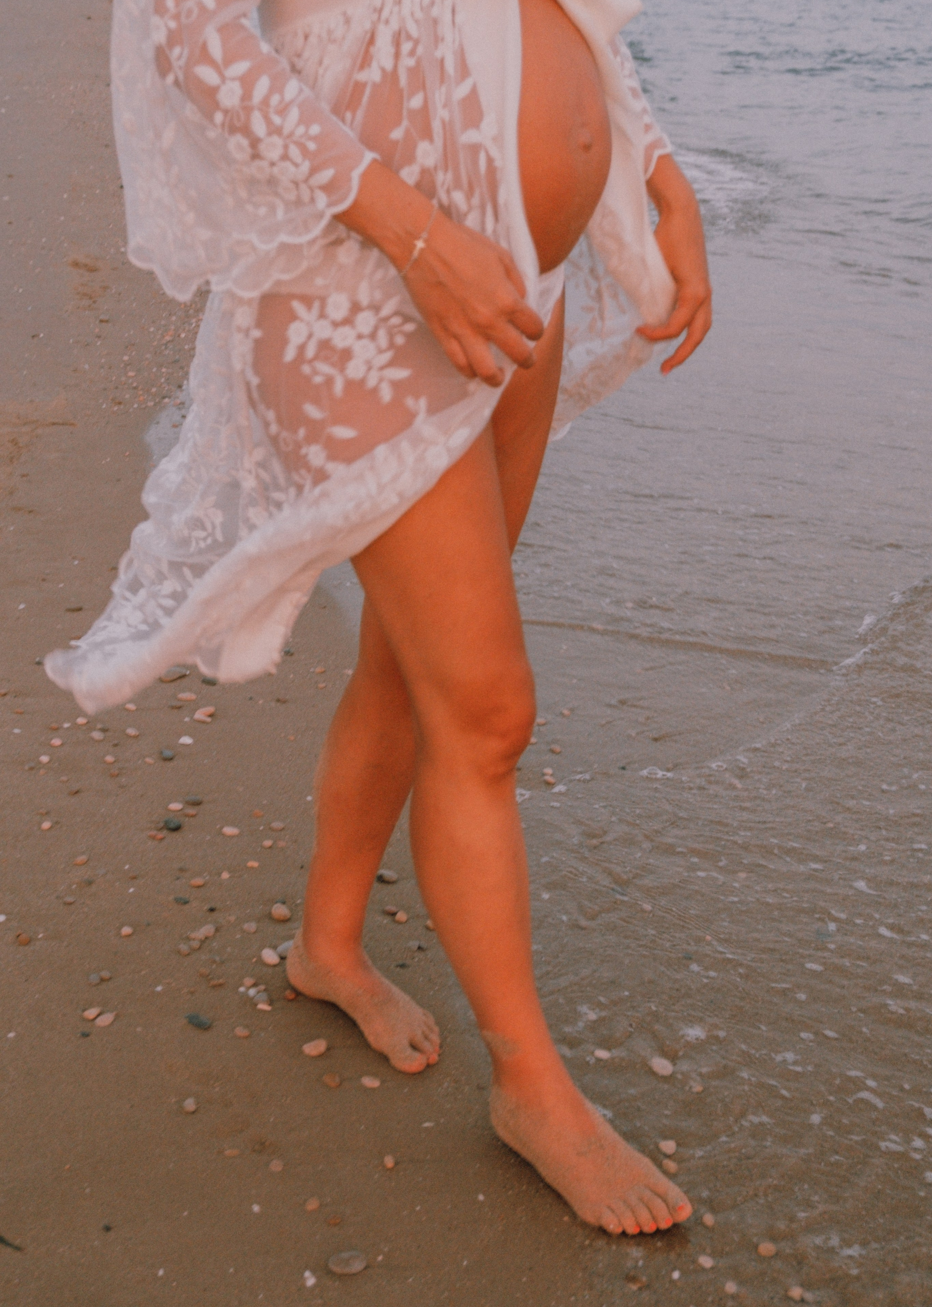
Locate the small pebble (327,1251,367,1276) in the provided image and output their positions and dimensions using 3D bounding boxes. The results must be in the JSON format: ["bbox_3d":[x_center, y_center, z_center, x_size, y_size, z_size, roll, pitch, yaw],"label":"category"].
[{"bbox_3d":[-0.109,0.560,1.461,0.035,0.013,0.025,-5,27,-11],"label":"small pebble"}]

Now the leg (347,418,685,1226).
[{"bbox_3d":[0.040,0.159,1.418,0.394,0.769,0.180,20,32,35],"label":"leg"}]

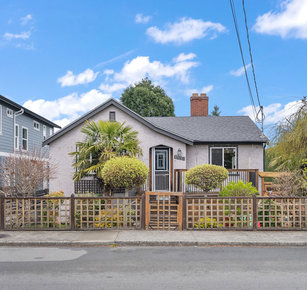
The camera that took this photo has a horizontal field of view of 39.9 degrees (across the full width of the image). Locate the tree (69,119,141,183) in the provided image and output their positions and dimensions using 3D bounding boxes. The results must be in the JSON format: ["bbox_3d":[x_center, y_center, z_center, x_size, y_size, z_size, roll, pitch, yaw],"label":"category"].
[{"bbox_3d":[-1.806,0.806,16.600,2.800,3.500,2.700,0,-3,0],"label":"tree"}]

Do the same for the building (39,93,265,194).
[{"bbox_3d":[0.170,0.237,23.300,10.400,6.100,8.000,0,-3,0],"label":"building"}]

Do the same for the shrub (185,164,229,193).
[{"bbox_3d":[1.923,1.561,15.200,1.530,1.700,1.500,0,-3,0],"label":"shrub"}]

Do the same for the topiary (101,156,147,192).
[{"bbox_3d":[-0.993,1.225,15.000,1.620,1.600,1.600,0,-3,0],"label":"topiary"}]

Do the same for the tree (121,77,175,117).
[{"bbox_3d":[-0.497,-1.033,35.000,4.900,9.200,4.900,0,-3,0],"label":"tree"}]

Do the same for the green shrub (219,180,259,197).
[{"bbox_3d":[2.874,1.867,14.300,1.350,1.300,1.250,0,-3,0],"label":"green shrub"}]

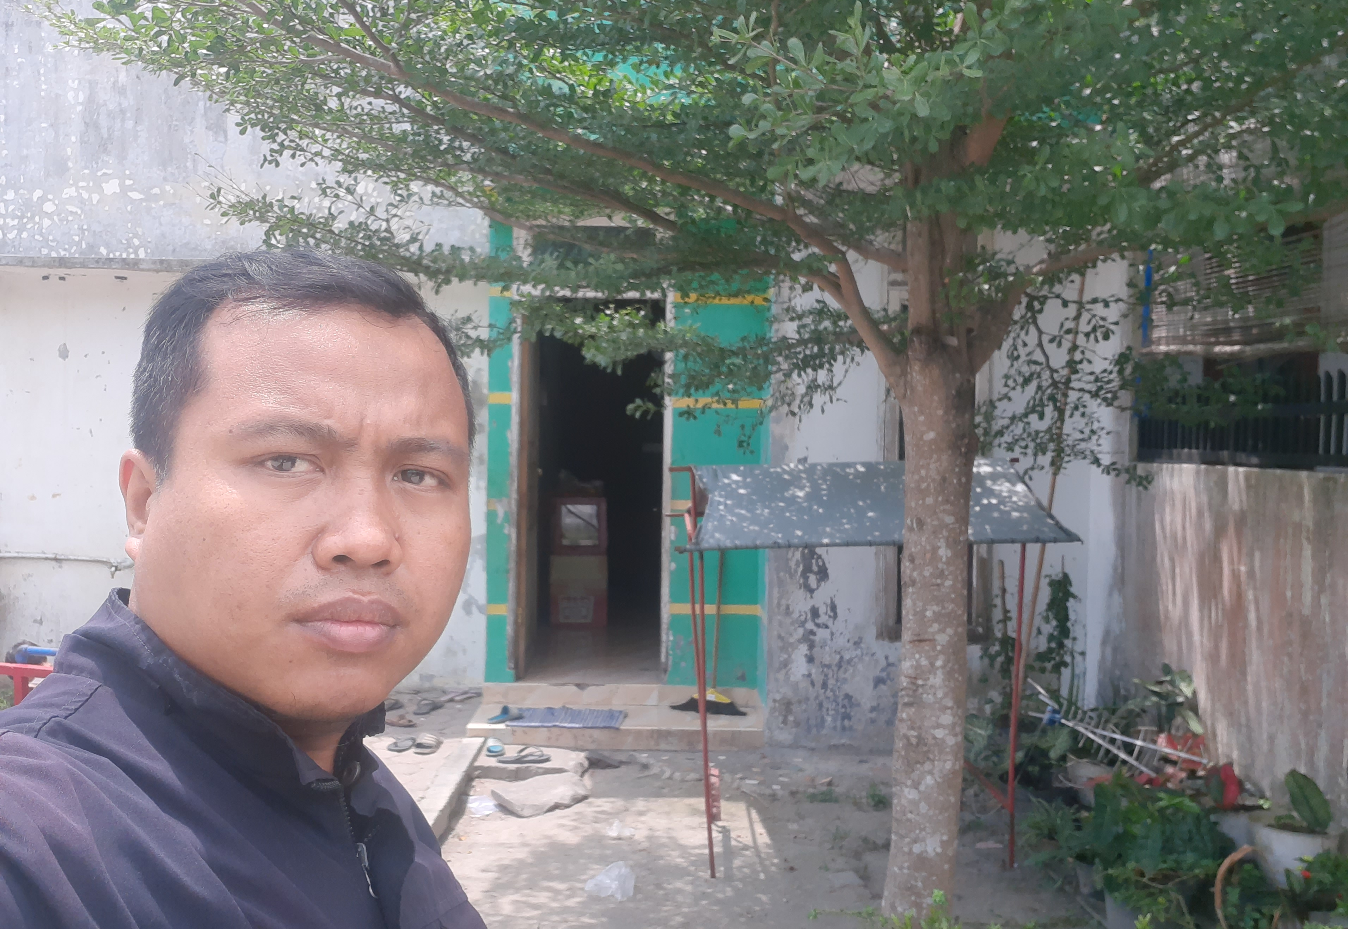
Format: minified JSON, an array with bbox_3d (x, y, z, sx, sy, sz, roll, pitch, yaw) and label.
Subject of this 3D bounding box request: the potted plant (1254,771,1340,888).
[{"bbox_3d":[2.275,1.338,3.601,0.285,0.436,0.280,1,3,-3],"label":"potted plant"}]

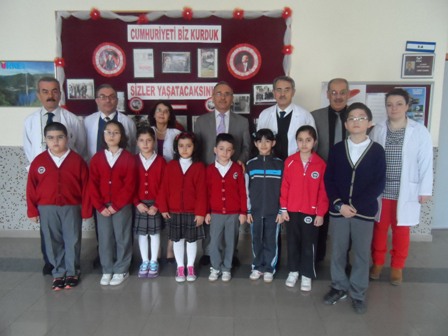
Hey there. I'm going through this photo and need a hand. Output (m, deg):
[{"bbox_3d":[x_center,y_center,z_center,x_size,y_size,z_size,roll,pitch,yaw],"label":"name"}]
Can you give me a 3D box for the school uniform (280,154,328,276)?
[{"bbox_3d":[0.668,0.413,2.618,0.395,1.089,0.240,3,8,17],"label":"school uniform"}]

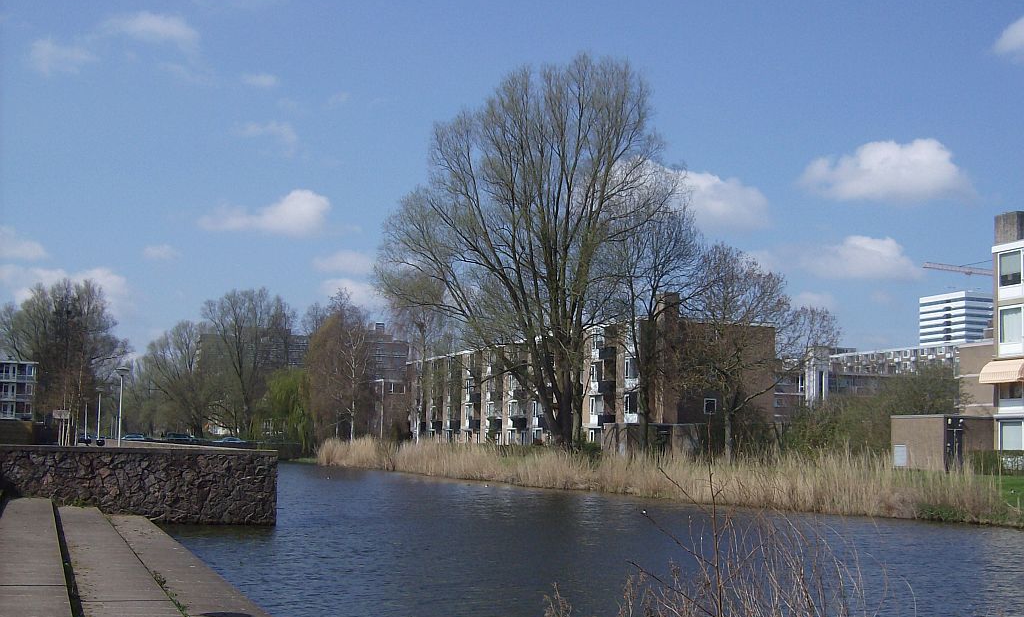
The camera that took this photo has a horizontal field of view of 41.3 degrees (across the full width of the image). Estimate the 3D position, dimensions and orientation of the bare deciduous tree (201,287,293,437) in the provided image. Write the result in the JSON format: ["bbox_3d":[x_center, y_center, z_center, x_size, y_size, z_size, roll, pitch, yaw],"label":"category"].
[{"bbox_3d":[-33.060,7.277,167.010,11.400,19.855,11.000,1,-6,0],"label":"bare deciduous tree"}]

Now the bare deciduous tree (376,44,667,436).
[{"bbox_3d":[0.350,-3.474,88.654,19.600,27.003,18.500,1,-6,0],"label":"bare deciduous tree"}]

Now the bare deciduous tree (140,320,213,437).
[{"bbox_3d":[-40.936,9.035,164.228,8.900,15.476,9.000,1,-6,0],"label":"bare deciduous tree"}]

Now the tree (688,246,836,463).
[{"bbox_3d":[13.655,2.594,74.380,8.600,12.435,8.400,1,-6,0],"label":"tree"}]

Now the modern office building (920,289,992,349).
[{"bbox_3d":[203.196,30.068,596.870,32.000,70.604,32.770,3,-6,-18],"label":"modern office building"}]

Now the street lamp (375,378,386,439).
[{"bbox_3d":[-13.641,10.995,139.611,1.000,7.799,0.600,1,-6,0],"label":"street lamp"}]

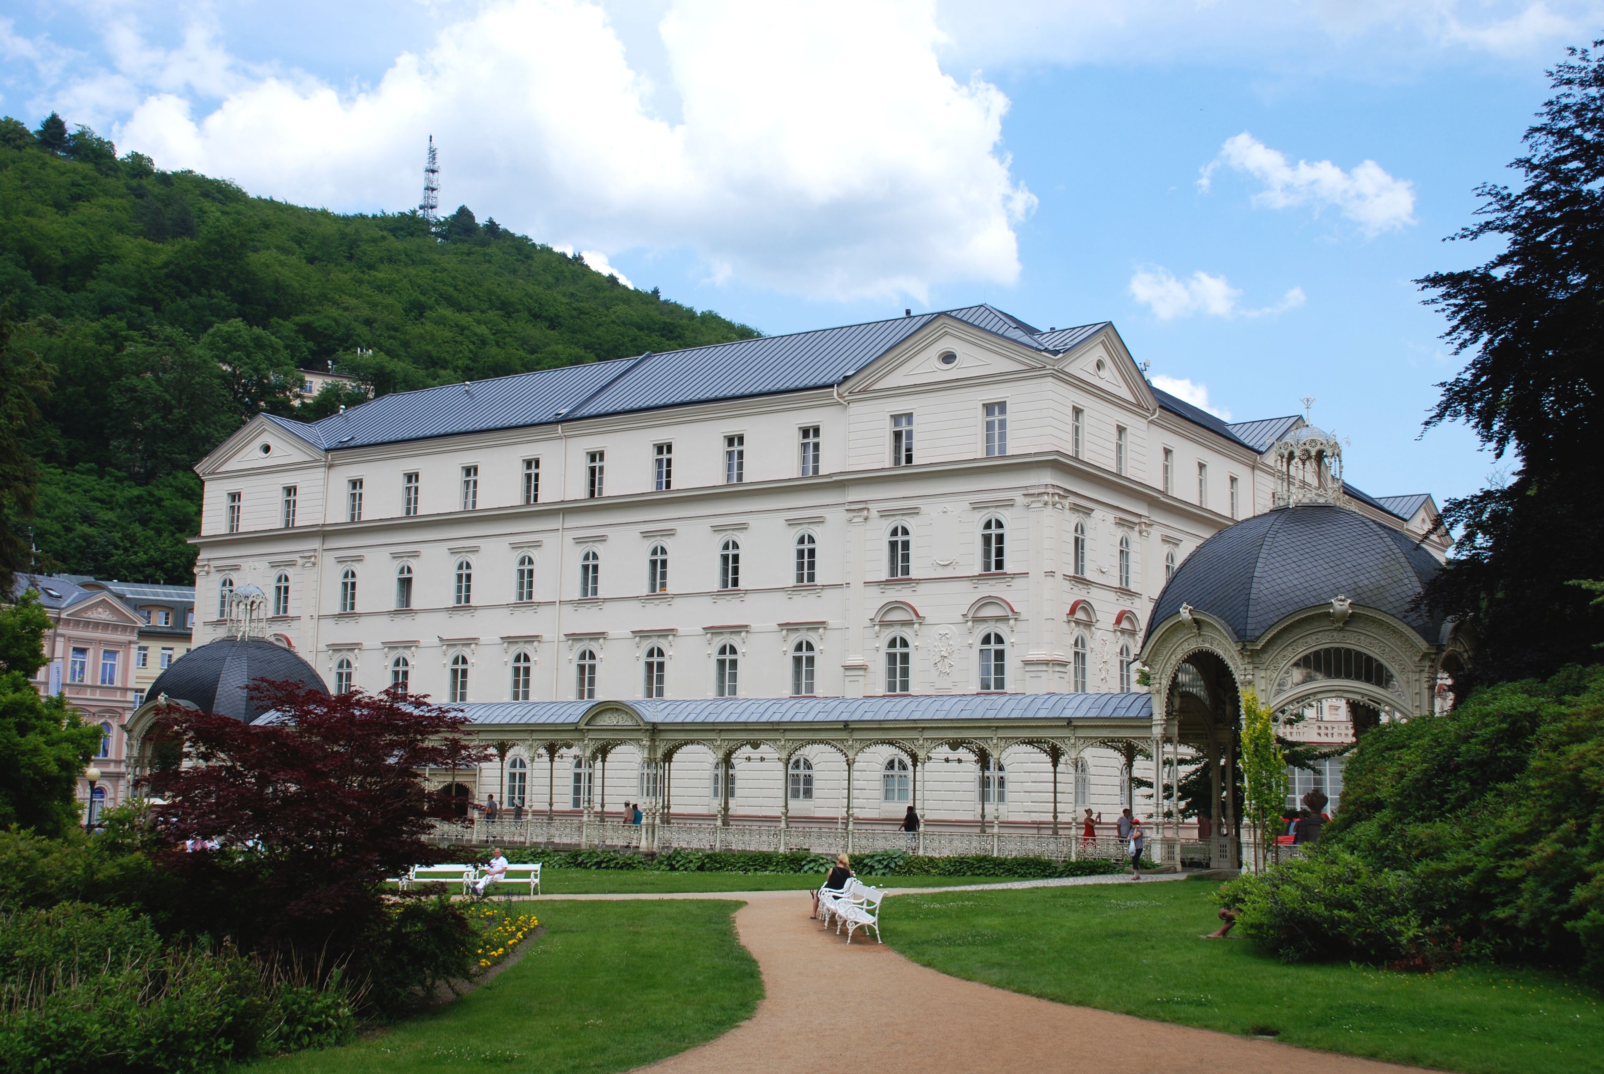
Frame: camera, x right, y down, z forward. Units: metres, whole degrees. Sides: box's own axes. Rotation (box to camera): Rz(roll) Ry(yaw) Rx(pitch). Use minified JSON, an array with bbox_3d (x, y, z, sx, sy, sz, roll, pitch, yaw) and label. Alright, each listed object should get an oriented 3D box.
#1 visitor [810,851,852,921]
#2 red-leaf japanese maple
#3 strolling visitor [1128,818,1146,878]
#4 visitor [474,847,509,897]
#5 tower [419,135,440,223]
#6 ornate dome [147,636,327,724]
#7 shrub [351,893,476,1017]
[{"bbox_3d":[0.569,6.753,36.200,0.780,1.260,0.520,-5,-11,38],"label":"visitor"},{"bbox_3d":[-5.810,3.429,22.300,4.100,3.500,4.000,1,-8,0],"label":"red-leaf japanese maple"},{"bbox_3d":[9.019,8.391,50.500,0.420,1.630,0.480,7,-10,-34],"label":"strolling visitor"},{"bbox_3d":[-8.112,8.748,49.000,0.550,1.230,0.800,-5,-10,36],"label":"visitor"},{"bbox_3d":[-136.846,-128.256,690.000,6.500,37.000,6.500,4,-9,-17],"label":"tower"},{"bbox_3d":[-24.408,6.228,81.000,8.200,3.900,8.200,-4,-10,33],"label":"ornate dome"},{"bbox_3d":[-3.780,4.064,18.200,1.200,1.200,1.200,1,-8,0],"label":"shrub"}]

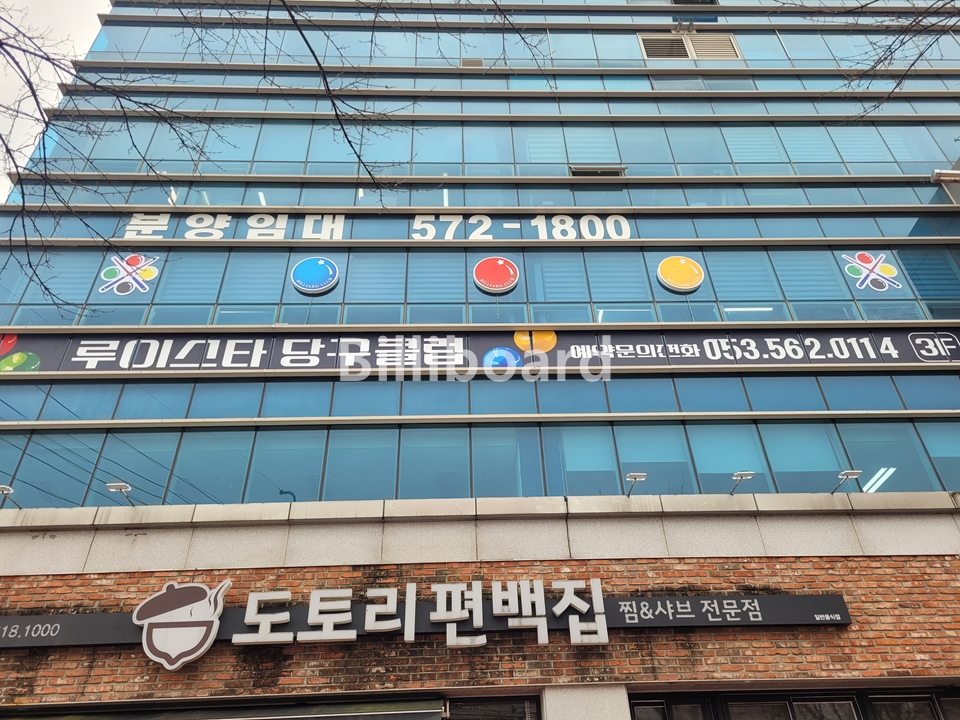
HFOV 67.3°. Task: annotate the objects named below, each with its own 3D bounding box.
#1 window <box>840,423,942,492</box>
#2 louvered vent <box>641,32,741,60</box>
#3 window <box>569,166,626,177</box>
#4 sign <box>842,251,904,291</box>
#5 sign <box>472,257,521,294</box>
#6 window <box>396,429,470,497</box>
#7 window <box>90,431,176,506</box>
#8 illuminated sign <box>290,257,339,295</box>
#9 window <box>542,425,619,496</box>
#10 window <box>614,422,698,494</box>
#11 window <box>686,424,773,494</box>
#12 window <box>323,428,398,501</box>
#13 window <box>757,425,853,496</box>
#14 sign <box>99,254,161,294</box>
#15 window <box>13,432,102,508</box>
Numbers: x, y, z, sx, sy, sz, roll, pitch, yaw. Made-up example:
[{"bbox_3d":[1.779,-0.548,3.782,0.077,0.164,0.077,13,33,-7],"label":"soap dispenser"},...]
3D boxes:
[{"bbox_3d":[5.641,1.301,9.946,1.126,1.199,0.100,-1,-38,-2],"label":"window"},{"bbox_3d":[4.867,-7.328,16.828,2.275,1.105,0.100,0,-38,-2],"label":"louvered vent"},{"bbox_3d":[2.252,-3.657,13.923,1.046,0.402,0.140,0,-38,-2],"label":"window"},{"bbox_3d":[6.760,-1.537,12.449,0.875,0.919,0.060,0,-38,-2],"label":"sign"},{"bbox_3d":[0.264,-1.366,11.682,0.741,0.755,0.100,-1,-38,-2],"label":"sign"},{"bbox_3d":[-0.614,1.417,10.002,1.005,1.153,0.080,0,-38,-2],"label":"window"},{"bbox_3d":[-4.539,1.390,9.504,1.007,1.199,0.100,-1,-38,-2],"label":"window"},{"bbox_3d":[-2.741,-1.430,11.994,0.774,0.800,0.110,0,-38,-2],"label":"illuminated sign"},{"bbox_3d":[1.362,1.339,9.760,1.023,1.199,0.100,-1,-38,-2],"label":"window"},{"bbox_3d":[2.384,1.330,9.804,1.022,1.199,0.100,-1,-38,-2],"label":"window"},{"bbox_3d":[3.411,1.321,9.849,1.035,1.199,0.100,-1,-38,-2],"label":"window"},{"bbox_3d":[-1.621,1.427,9.961,1.005,1.153,0.080,0,-38,-2],"label":"window"},{"bbox_3d":[4.645,1.383,10.215,1.138,1.153,0.080,0,-38,-2],"label":"window"},{"bbox_3d":[-5.600,-1.360,11.538,0.898,0.917,0.070,-1,-38,-2],"label":"sign"},{"bbox_3d":[-5.736,1.479,9.797,1.008,1.153,0.080,0,-38,-2],"label":"window"}]

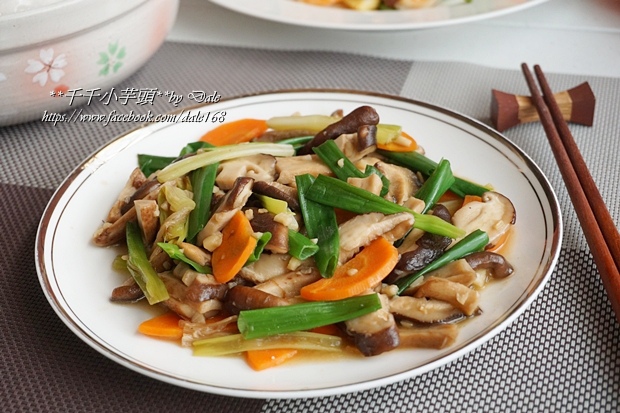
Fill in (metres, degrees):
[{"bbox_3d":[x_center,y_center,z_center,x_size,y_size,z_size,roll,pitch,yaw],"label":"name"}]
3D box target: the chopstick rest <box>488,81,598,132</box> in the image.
[{"bbox_3d":[0.130,-0.055,0.613,0.053,0.017,0.019,-4,34,-1],"label":"chopstick rest"}]

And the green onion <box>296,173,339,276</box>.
[{"bbox_3d":[0.004,0.008,0.488,0.013,0.006,0.057,-8,50,-7],"label":"green onion"}]

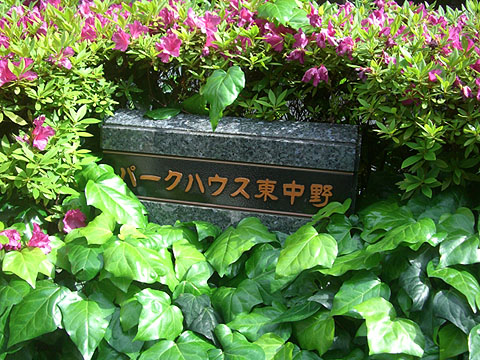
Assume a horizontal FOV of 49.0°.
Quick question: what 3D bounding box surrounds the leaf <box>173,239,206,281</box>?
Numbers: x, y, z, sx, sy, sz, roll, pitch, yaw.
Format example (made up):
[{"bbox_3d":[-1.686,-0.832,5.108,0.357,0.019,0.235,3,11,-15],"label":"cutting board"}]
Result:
[{"bbox_3d":[-0.126,0.198,1.310,0.090,0.110,0.030,-2,-21,5],"label":"leaf"}]

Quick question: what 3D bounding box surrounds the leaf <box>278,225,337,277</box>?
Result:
[{"bbox_3d":[0.146,0.167,1.143,0.110,0.030,0.161,42,64,17],"label":"leaf"}]

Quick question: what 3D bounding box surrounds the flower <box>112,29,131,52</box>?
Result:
[{"bbox_3d":[-0.318,-0.376,1.420,0.058,0.062,0.050,-5,8,-21],"label":"flower"}]

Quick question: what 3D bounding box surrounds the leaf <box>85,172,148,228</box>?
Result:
[{"bbox_3d":[-0.296,0.054,1.269,0.192,0.030,0.102,37,75,20],"label":"leaf"}]

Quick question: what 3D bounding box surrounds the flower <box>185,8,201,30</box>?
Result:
[{"bbox_3d":[-0.144,-0.487,1.600,0.052,0.060,0.045,0,-18,0],"label":"flower"}]

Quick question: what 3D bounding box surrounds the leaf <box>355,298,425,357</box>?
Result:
[{"bbox_3d":[0.301,0.297,1.060,0.115,0.035,0.115,-15,53,-20],"label":"leaf"}]

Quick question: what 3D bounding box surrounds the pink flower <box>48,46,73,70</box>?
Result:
[{"bbox_3d":[-0.474,-0.323,1.400,0.065,0.060,0.050,-11,14,-16],"label":"pink flower"}]

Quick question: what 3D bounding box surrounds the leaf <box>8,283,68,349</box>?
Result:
[{"bbox_3d":[-0.407,0.271,1.070,0.095,0.035,0.140,33,63,27],"label":"leaf"}]

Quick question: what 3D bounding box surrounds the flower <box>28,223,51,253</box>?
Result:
[{"bbox_3d":[-0.514,0.150,1.350,0.055,0.075,0.050,-15,15,-22],"label":"flower"}]

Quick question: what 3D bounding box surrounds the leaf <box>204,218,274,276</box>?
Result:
[{"bbox_3d":[0.002,0.154,1.200,0.146,0.035,0.160,11,54,8],"label":"leaf"}]

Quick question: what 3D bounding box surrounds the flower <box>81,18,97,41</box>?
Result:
[{"bbox_3d":[-0.423,-0.420,1.470,0.050,0.060,0.050,-9,14,-13],"label":"flower"}]

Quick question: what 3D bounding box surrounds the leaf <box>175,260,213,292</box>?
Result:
[{"bbox_3d":[-0.103,0.216,1.170,0.075,0.025,0.080,17,48,17],"label":"leaf"}]

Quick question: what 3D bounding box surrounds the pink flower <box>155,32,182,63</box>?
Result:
[{"bbox_3d":[-0.194,-0.360,1.430,0.068,0.070,0.050,0,0,-6],"label":"pink flower"}]

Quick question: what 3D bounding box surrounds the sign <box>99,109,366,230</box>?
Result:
[{"bbox_3d":[-0.028,-0.008,1.432,0.660,0.304,0.112,5,30,13],"label":"sign"}]

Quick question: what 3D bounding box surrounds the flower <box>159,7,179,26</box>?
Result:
[{"bbox_3d":[-0.203,-0.466,1.500,0.060,0.060,0.050,6,-5,12],"label":"flower"}]

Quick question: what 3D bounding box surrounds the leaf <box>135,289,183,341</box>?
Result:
[{"bbox_3d":[-0.175,0.280,1.066,0.124,0.025,0.102,40,67,21],"label":"leaf"}]

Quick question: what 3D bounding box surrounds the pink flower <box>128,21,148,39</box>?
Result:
[{"bbox_3d":[-0.281,-0.417,1.460,0.056,0.052,0.045,0,3,-6],"label":"pink flower"}]

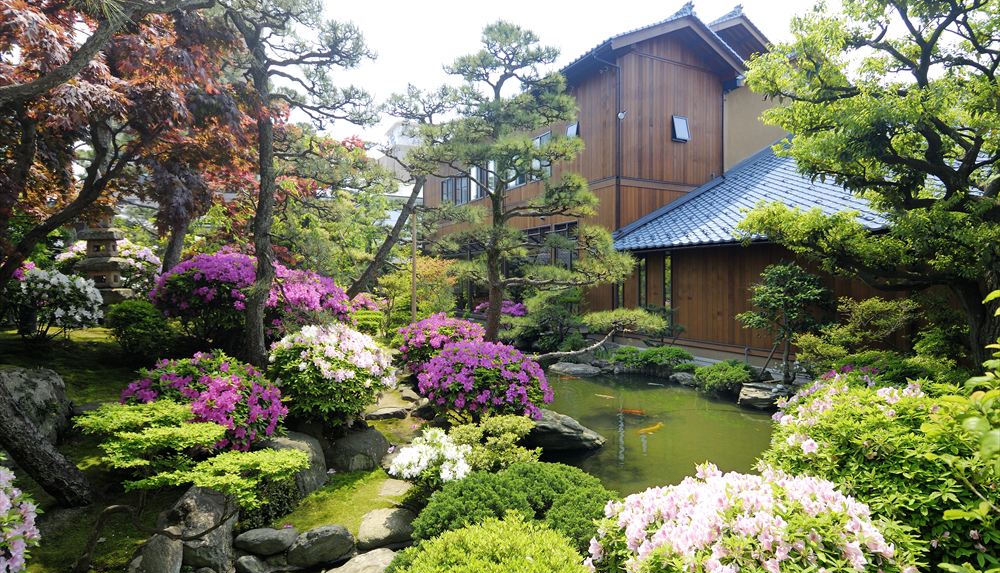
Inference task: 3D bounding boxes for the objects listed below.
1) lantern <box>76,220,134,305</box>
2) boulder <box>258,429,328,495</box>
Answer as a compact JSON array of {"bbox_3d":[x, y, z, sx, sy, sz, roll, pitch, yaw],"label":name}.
[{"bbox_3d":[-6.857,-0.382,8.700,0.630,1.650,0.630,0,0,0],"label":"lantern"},{"bbox_3d":[-1.570,1.330,3.820,0.520,0.430,0.450,0,0,0],"label":"boulder"}]

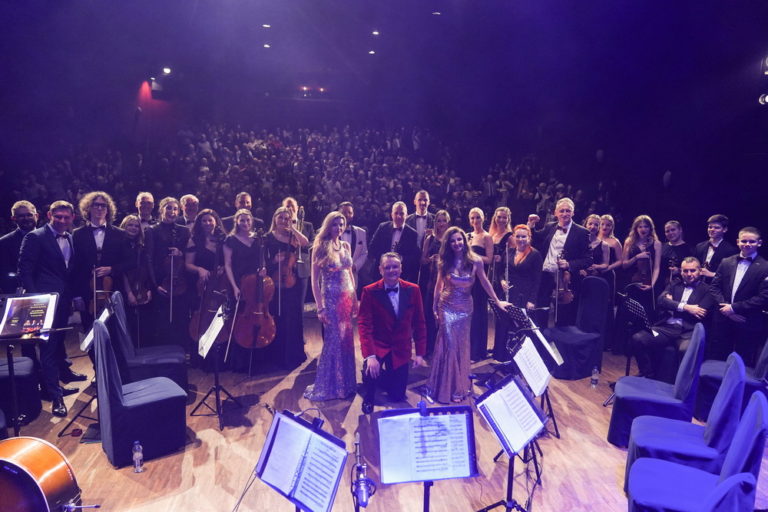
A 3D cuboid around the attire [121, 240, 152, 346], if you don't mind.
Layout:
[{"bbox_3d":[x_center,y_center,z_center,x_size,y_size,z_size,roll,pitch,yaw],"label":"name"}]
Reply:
[{"bbox_3d":[-2.566,0.495,5.291,0.420,1.340,0.320,-2,10,-19],"label":"attire"}]

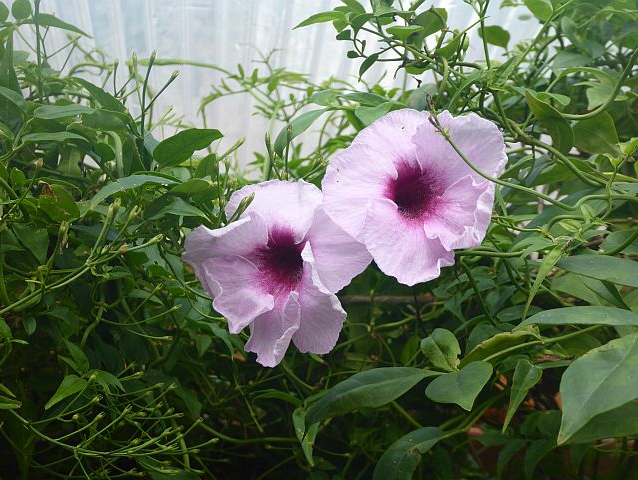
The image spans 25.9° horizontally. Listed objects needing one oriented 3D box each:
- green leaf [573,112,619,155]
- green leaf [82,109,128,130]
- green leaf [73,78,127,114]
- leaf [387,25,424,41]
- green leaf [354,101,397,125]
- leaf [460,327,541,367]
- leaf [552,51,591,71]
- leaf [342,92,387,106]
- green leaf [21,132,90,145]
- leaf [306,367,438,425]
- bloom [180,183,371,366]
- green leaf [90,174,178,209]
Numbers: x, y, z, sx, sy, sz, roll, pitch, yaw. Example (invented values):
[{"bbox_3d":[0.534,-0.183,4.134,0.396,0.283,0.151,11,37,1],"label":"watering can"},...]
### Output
[{"bbox_3d":[0.121,-0.047,0.606,0.025,0.019,0.005,37,-13,13],"label":"green leaf"},{"bbox_3d":[-0.095,-0.053,0.614,0.026,0.006,0.018,9,35,24],"label":"green leaf"},{"bbox_3d":[-0.100,-0.066,0.630,0.028,0.006,0.013,32,33,0],"label":"green leaf"},{"bbox_3d":[0.038,-0.092,0.614,0.020,0.005,0.013,-9,32,-33],"label":"leaf"},{"bbox_3d":[0.024,-0.054,0.593,0.020,0.006,0.015,-33,47,-32],"label":"green leaf"},{"bbox_3d":[0.070,0.041,0.538,0.034,0.007,0.017,-20,37,-9],"label":"leaf"},{"bbox_3d":[0.121,-0.086,0.667,0.024,0.005,0.015,-2,34,-27],"label":"leaf"},{"bbox_3d":[0.020,-0.061,0.606,0.021,0.005,0.014,9,23,-15],"label":"leaf"},{"bbox_3d":[-0.117,-0.045,0.614,0.034,0.005,0.015,-1,16,19],"label":"green leaf"},{"bbox_3d":[0.020,0.058,0.520,0.057,0.009,0.022,-15,34,-22],"label":"leaf"},{"bbox_3d":[-0.016,0.013,0.550,0.070,0.070,0.050,2,5,10],"label":"bloom"},{"bbox_3d":[-0.075,-0.020,0.564,0.039,0.007,0.019,-16,23,-24],"label":"green leaf"}]

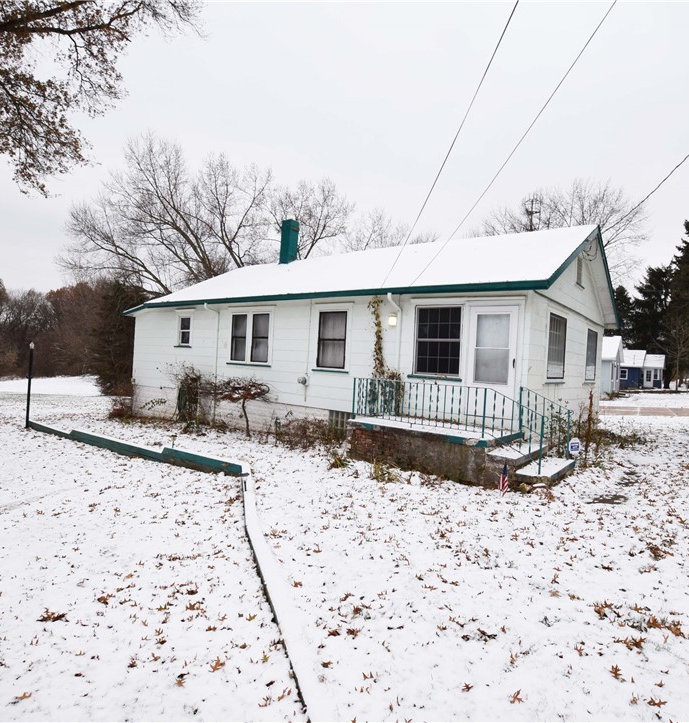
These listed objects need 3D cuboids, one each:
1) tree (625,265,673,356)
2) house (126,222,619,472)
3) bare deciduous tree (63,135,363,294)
[{"bbox_3d":[42.111,-4.801,62.000,6.900,17.009,6.900,3,0,0],"label":"tree"},{"bbox_3d":[0.139,-0.763,14.501,13.946,5.738,8.398,3,0,38],"label":"house"},{"bbox_3d":[-8.053,-5.913,28.000,17.500,16.297,17.500,3,0,0],"label":"bare deciduous tree"}]

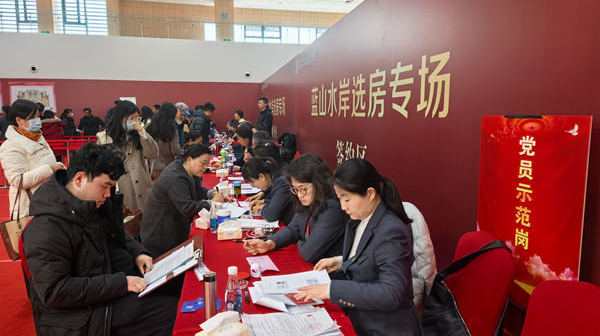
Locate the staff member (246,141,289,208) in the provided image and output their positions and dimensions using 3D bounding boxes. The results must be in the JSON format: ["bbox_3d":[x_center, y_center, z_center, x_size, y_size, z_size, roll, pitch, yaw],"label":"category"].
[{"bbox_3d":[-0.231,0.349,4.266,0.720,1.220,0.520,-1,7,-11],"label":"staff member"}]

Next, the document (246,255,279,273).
[{"bbox_3d":[-0.195,0.480,2.110,0.120,0.020,0.210,-1,7,-11],"label":"document"}]

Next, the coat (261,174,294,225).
[{"bbox_3d":[-0.034,0.295,3.271,0.570,0.620,0.520,-1,7,-11],"label":"coat"}]

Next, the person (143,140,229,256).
[{"bbox_3d":[-0.814,0.471,2.959,0.630,1.270,0.480,-1,7,-6],"label":"person"}]

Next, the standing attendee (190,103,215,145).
[{"bbox_3d":[-1.657,-0.201,6.734,0.420,1.680,0.520,-5,9,-36],"label":"standing attendee"}]

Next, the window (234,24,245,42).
[{"bbox_3d":[-3.200,-7.113,22.000,0.550,1.050,0.100,-2,7,-12],"label":"window"}]

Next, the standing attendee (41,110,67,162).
[{"bbox_3d":[-4.187,-0.190,7.044,0.500,1.580,0.360,-1,7,-11],"label":"standing attendee"}]

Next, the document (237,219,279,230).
[{"bbox_3d":[-0.291,0.373,2.799,0.290,0.016,0.210,-2,7,-12],"label":"document"}]

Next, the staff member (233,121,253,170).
[{"bbox_3d":[-0.557,0.088,5.863,0.720,1.330,0.500,-1,7,-11],"label":"staff member"}]

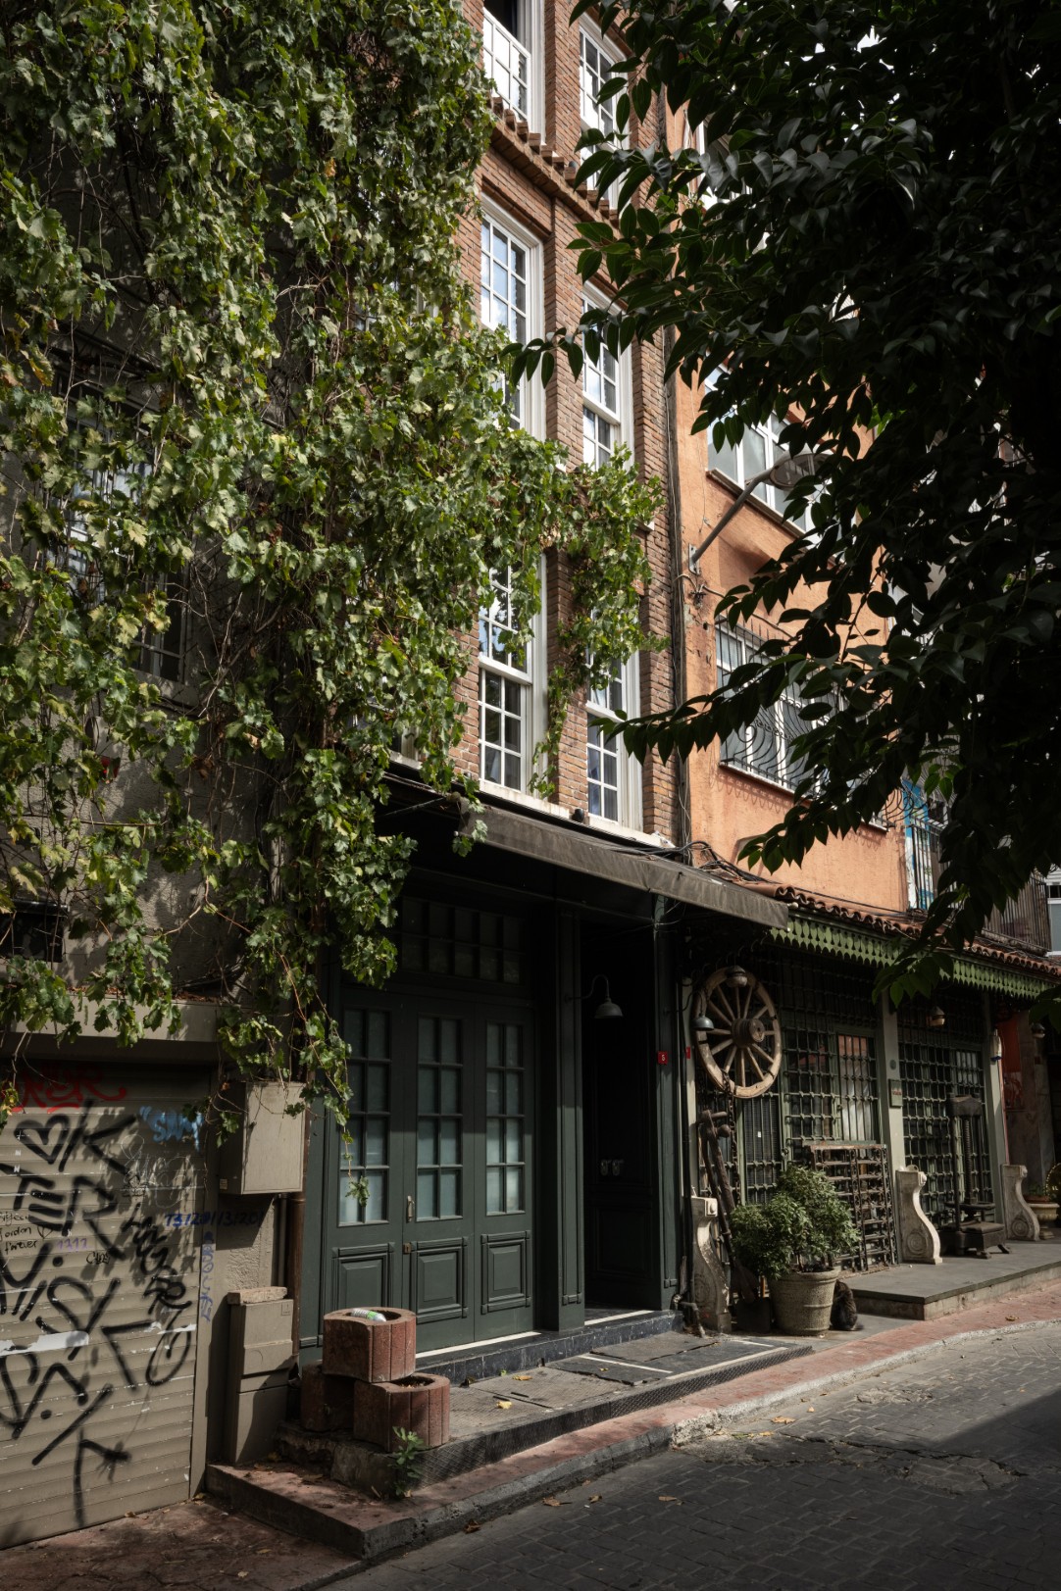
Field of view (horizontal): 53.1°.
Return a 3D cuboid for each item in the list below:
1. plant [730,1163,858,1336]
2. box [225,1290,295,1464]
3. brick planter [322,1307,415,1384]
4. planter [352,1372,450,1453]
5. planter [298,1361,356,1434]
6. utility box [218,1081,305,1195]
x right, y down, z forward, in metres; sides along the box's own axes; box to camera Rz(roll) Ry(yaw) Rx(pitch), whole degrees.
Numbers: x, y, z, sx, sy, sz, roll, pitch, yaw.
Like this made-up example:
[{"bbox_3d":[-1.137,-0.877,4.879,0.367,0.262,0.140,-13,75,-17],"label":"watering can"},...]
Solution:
[{"bbox_3d":[1.904,3.260,7.632,0.826,1.152,0.902,0,-13,0],"label":"plant"},{"bbox_3d":[-1.383,2.950,5.428,0.154,0.768,0.298,-13,-19,43],"label":"box"},{"bbox_3d":[-0.789,2.763,5.333,0.437,0.254,0.394,-9,-16,34],"label":"brick planter"},{"bbox_3d":[-0.608,2.943,5.074,0.394,0.254,0.437,12,-18,-40],"label":"planter"},{"bbox_3d":[-0.962,3.047,5.407,0.437,0.254,0.403,-12,-18,41],"label":"planter"},{"bbox_3d":[-1.391,1.783,5.531,0.226,0.547,0.365,-13,-19,43],"label":"utility box"}]

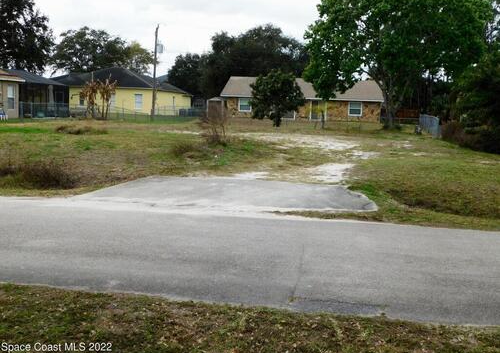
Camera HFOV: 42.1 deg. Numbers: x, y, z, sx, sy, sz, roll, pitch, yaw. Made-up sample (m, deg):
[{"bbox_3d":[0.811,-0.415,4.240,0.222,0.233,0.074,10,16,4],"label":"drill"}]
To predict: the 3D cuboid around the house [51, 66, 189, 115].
[{"bbox_3d":[-13.301,-8.785,67.106,11.500,4.800,15.000,3,6,7],"label":"house"}]

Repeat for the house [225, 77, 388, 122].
[{"bbox_3d":[6.198,-8.411,71.195,16.900,4.700,9.800,3,6,11],"label":"house"}]

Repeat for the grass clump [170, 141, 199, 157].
[{"bbox_3d":[-1.985,-0.818,19.700,0.850,0.480,0.750,2,6,0],"label":"grass clump"}]

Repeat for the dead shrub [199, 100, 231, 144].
[{"bbox_3d":[-1.480,-2.315,27.913,1.350,1.850,1.250,2,6,0],"label":"dead shrub"}]

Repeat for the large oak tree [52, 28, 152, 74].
[{"bbox_3d":[-20.300,-14.644,89.057,13.800,11.600,12.500,2,6,0],"label":"large oak tree"}]

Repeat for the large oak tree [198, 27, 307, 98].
[{"bbox_3d":[0.615,-14.709,90.987,15.300,12.800,13.500,2,6,0],"label":"large oak tree"}]

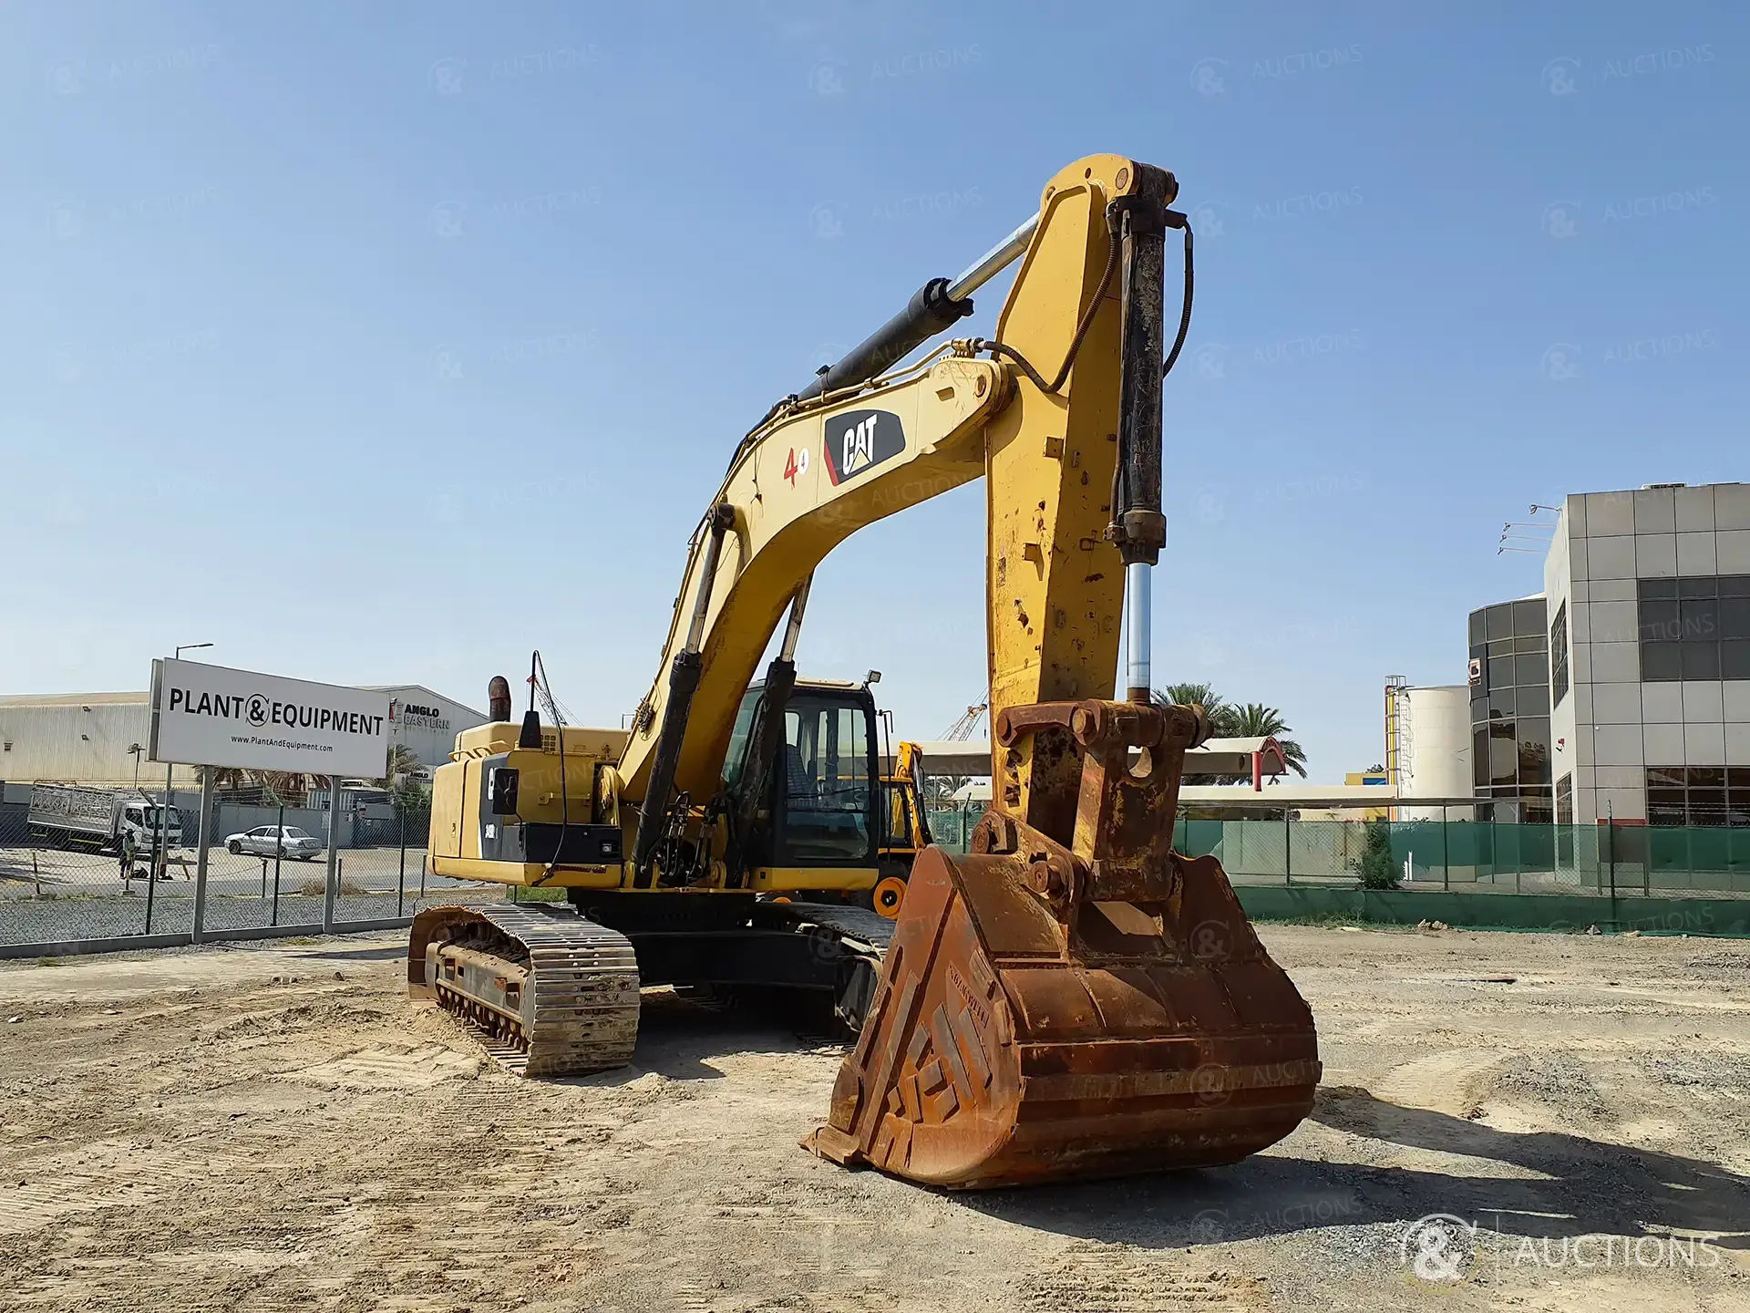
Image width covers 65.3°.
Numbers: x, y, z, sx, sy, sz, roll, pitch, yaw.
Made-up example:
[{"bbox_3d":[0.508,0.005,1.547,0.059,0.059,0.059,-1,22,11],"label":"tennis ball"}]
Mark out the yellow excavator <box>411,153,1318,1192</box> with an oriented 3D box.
[{"bbox_3d":[-1.140,0.598,11.405,3.600,5.400,10.900,5,-8,-29],"label":"yellow excavator"}]

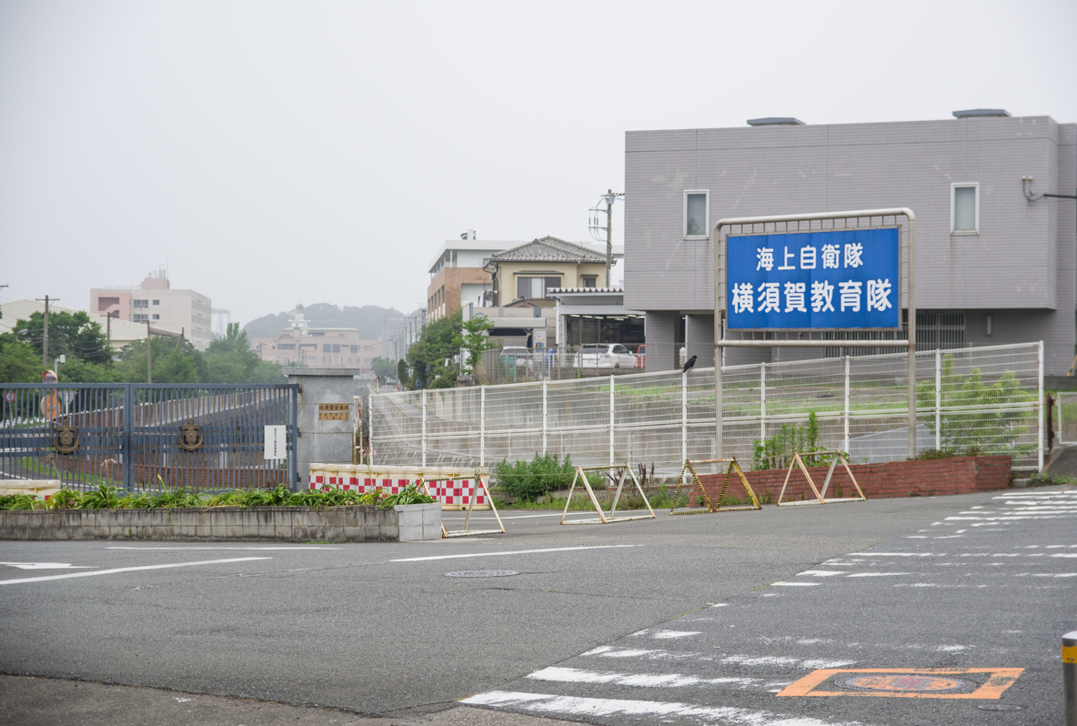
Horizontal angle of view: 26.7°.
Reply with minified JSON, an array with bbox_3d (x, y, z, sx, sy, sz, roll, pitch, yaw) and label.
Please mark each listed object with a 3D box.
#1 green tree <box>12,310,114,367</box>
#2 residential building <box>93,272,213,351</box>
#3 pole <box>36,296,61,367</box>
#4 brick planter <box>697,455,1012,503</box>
[{"bbox_3d":[-36.700,-0.200,175.000,7.200,7.200,6.200,0,0,0],"label":"green tree"},{"bbox_3d":[-91.000,-8.850,541.000,24.000,22.500,78.000,0,0,-5],"label":"residential building"},{"bbox_3d":[-33.400,-0.800,155.000,1.650,7.600,0.350,0,0,-6],"label":"pole"},{"bbox_3d":[4.820,1.890,35.830,0.850,0.580,6.100,0,-5,-38],"label":"brick planter"}]

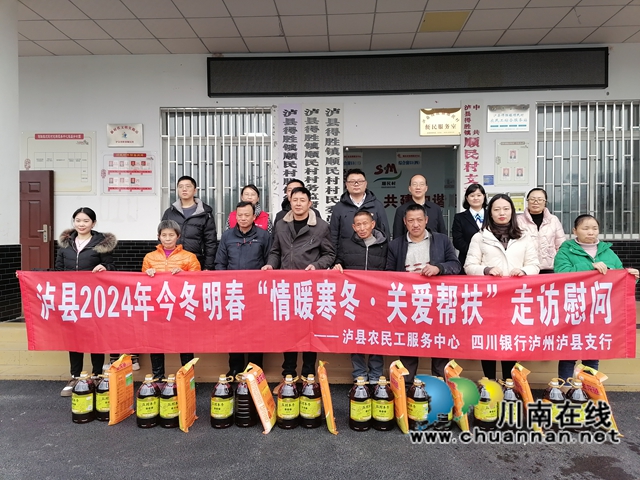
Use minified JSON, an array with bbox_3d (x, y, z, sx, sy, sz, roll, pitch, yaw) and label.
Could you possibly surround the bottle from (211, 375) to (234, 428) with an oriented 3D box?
[{"bbox_3d":[-0.668,1.097,3.430,0.155,0.340,0.150,0,0,14],"label":"bottle"}]

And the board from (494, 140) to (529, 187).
[{"bbox_3d":[2.738,-1.098,7.100,0.490,0.660,0.020,0,0,4],"label":"board"}]

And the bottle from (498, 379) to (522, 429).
[{"bbox_3d":[1.295,1.115,3.400,0.155,0.340,0.150,0,0,11],"label":"bottle"}]

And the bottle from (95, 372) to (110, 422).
[{"bbox_3d":[-1.484,1.091,3.480,0.155,0.340,0.150,0,0,-23],"label":"bottle"}]

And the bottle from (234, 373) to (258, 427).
[{"bbox_3d":[-0.505,1.094,3.430,0.155,0.340,0.150,0,0,-8],"label":"bottle"}]

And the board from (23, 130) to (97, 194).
[{"bbox_3d":[-4.072,-1.193,7.758,1.229,1.002,0.025,0,1,3],"label":"board"}]

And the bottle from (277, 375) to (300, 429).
[{"bbox_3d":[-0.223,1.133,3.525,0.153,0.349,0.153,0,1,-4],"label":"bottle"}]

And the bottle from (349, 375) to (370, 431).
[{"bbox_3d":[0.286,1.133,3.484,0.153,0.349,0.153,0,1,0],"label":"bottle"}]

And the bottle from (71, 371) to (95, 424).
[{"bbox_3d":[-1.647,1.087,3.480,0.155,0.340,0.150,0,0,10],"label":"bottle"}]

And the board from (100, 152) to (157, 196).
[{"bbox_3d":[-2.952,-1.025,7.699,0.872,0.675,0.025,0,1,3],"label":"board"}]

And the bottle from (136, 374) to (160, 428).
[{"bbox_3d":[-1.180,1.098,3.440,0.155,0.340,0.150,0,0,-19],"label":"bottle"}]

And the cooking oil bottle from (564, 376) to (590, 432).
[{"bbox_3d":[1.792,1.132,3.451,0.153,0.349,0.153,0,1,28],"label":"cooking oil bottle"}]

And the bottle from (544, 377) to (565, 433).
[{"bbox_3d":[1.628,1.132,3.456,0.153,0.349,0.153,0,1,10],"label":"bottle"}]

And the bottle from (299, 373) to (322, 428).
[{"bbox_3d":[-0.066,1.133,3.534,0.153,0.349,0.153,0,1,0],"label":"bottle"}]

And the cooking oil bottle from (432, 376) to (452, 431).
[{"bbox_3d":[0.839,1.108,3.410,0.155,0.340,0.150,0,0,14],"label":"cooking oil bottle"}]

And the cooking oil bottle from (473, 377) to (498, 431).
[{"bbox_3d":[1.155,1.132,3.475,0.153,0.349,0.153,0,1,-12],"label":"cooking oil bottle"}]

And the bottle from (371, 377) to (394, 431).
[{"bbox_3d":[0.441,1.133,3.486,0.153,0.349,0.153,0,1,7],"label":"bottle"}]

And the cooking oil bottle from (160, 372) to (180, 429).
[{"bbox_3d":[-1.023,1.098,3.440,0.155,0.340,0.150,0,0,-25],"label":"cooking oil bottle"}]

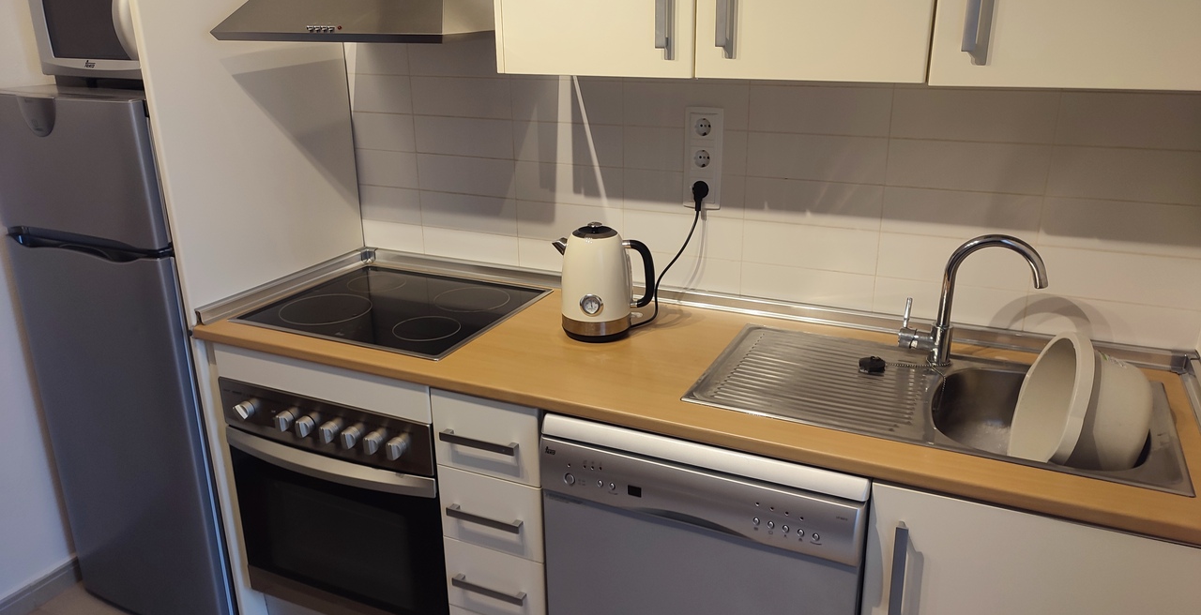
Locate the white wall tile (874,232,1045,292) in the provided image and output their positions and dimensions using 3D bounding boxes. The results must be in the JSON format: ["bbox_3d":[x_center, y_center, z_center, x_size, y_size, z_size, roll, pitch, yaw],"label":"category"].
[{"bbox_3d":[0.744,-0.099,1.829,0.300,0.098,0.010,8,21,24],"label":"white wall tile"}]

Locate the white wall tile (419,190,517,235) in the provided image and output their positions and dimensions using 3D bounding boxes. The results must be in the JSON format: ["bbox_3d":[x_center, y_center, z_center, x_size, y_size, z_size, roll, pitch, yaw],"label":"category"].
[{"bbox_3d":[-0.348,-0.251,2.297,0.298,0.098,0.010,8,21,24],"label":"white wall tile"}]

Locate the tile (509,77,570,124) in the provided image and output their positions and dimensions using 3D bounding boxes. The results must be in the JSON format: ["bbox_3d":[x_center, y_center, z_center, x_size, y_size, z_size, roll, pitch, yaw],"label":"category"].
[{"bbox_3d":[-0.081,-0.494,2.077,0.298,0.098,0.010,8,21,24],"label":"tile"}]

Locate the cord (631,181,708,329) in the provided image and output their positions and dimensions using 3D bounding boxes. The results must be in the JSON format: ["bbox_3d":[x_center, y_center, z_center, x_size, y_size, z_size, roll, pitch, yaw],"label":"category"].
[{"bbox_3d":[0.158,-0.120,1.963,0.130,0.315,0.190,8,21,24],"label":"cord"}]

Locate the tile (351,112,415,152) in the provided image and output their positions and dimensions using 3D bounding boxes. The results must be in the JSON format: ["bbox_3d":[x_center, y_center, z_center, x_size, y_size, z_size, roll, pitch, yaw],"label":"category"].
[{"bbox_3d":[-0.583,-0.473,2.347,0.205,0.098,0.010,8,21,24],"label":"tile"}]

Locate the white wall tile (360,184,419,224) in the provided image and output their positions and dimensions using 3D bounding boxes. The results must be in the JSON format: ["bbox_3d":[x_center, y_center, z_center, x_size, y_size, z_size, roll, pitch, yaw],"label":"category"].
[{"bbox_3d":[-0.581,-0.284,2.411,0.205,0.098,0.010,8,21,24],"label":"white wall tile"}]

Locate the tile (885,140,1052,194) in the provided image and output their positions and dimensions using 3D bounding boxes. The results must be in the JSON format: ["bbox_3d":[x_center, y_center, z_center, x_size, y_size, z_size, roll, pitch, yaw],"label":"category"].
[{"bbox_3d":[0.739,-0.286,1.756,0.299,0.098,0.010,8,21,24],"label":"tile"}]

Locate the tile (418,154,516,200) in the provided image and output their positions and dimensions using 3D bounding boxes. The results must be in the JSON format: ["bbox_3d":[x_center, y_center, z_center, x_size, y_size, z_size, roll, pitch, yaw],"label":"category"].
[{"bbox_3d":[-0.350,-0.345,2.264,0.298,0.098,0.010,8,21,24],"label":"tile"}]

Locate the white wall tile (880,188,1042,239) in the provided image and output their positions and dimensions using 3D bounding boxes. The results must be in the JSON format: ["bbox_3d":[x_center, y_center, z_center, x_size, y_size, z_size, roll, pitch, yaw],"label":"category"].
[{"bbox_3d":[0.743,-0.194,1.797,0.300,0.098,0.010,8,21,24],"label":"white wall tile"}]

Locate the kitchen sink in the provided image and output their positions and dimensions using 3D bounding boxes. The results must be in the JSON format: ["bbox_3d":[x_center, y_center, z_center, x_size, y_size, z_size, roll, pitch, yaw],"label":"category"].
[{"bbox_3d":[0.604,0.228,1.636,0.801,0.161,0.449,8,21,24],"label":"kitchen sink"}]

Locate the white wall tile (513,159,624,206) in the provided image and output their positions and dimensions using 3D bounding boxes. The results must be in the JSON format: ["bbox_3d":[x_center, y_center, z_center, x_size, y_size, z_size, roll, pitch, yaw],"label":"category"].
[{"bbox_3d":[-0.078,-0.306,2.142,0.298,0.098,0.010,8,21,24],"label":"white wall tile"}]

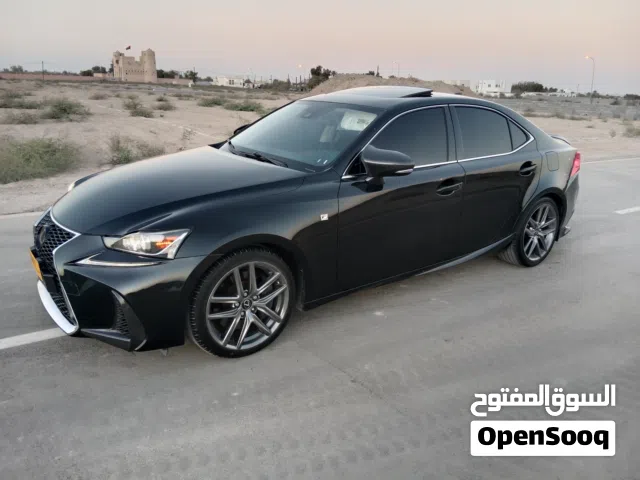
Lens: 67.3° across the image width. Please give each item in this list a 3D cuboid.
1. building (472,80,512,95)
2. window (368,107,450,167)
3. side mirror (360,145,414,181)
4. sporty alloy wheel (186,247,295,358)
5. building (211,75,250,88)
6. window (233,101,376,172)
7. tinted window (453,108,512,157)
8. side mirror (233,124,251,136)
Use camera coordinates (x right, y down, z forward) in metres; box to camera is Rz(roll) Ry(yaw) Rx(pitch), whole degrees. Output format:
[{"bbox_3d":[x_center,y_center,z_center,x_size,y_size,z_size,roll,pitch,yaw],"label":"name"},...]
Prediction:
[{"bbox_3d":[83.014,-72.105,230.000,16.000,8.500,14.000,8,18,17],"label":"building"},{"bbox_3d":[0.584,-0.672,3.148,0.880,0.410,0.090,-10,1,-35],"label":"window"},{"bbox_3d":[0.391,-0.454,2.802,0.200,0.175,0.230,-10,21,-35],"label":"side mirror"},{"bbox_3d":[-0.431,0.321,2.637,0.640,0.640,0.235,-10,21,-35],"label":"sporty alloy wheel"},{"bbox_3d":[-32.583,-57.593,175.000,13.000,4.300,10.000,-1,18,-10],"label":"building"},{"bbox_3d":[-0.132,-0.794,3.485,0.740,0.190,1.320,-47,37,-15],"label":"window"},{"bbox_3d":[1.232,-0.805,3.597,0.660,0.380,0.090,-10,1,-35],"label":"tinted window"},{"bbox_3d":[-0.686,-0.940,4.212,0.190,0.175,0.230,-10,21,-35],"label":"side mirror"}]

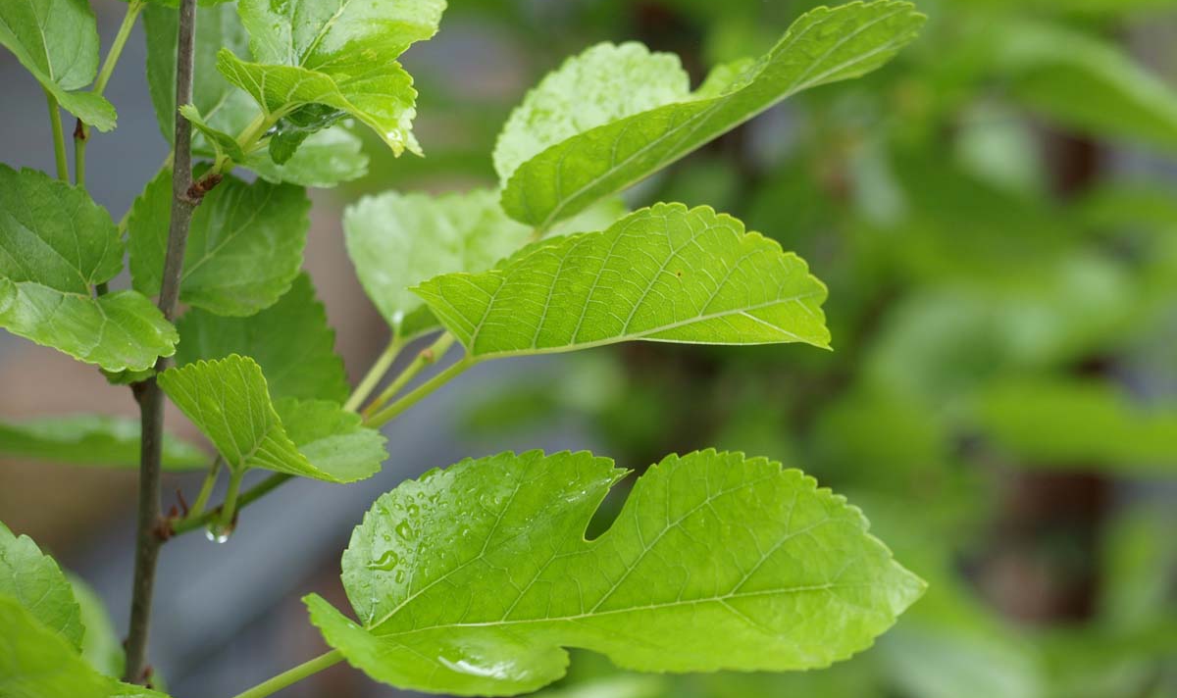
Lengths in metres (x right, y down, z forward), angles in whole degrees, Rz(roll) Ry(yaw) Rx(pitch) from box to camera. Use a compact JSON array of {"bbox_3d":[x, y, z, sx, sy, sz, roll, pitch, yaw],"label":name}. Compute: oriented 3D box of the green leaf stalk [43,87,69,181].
[{"bbox_3d":[-0.110,-0.044,1.210,0.003,0.020,0.004,-8,6,0],"label":"green leaf stalk"}]

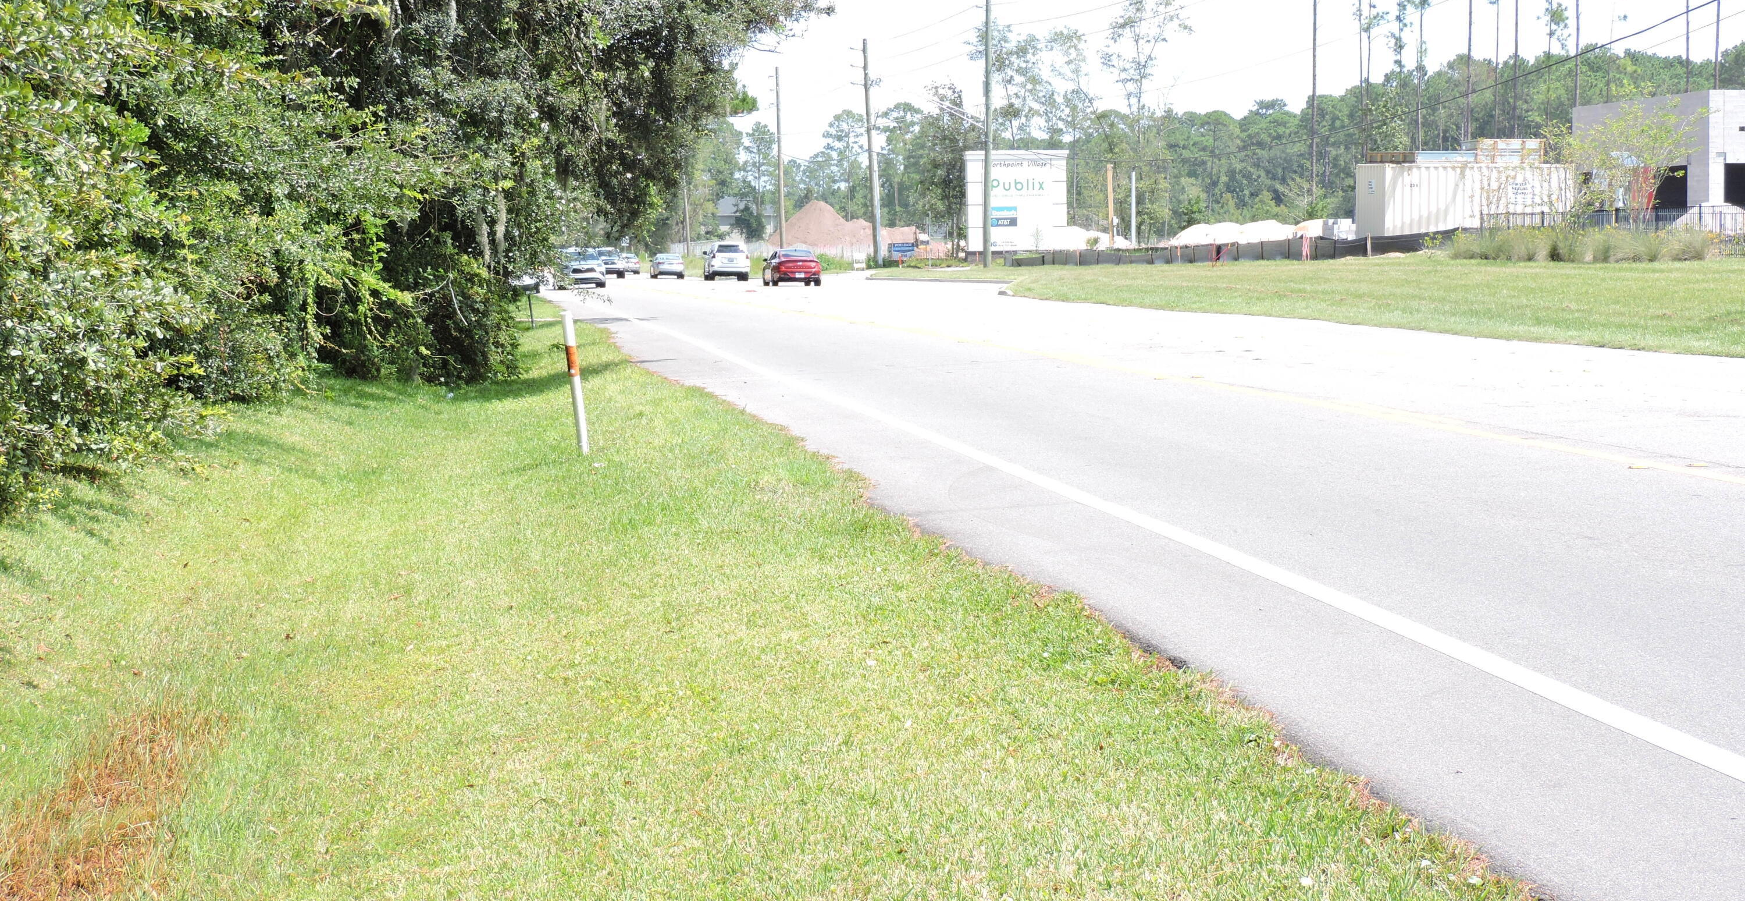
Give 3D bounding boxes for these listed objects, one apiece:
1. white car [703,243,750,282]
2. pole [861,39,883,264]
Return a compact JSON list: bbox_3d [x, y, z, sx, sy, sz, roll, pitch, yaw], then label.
[{"bbox_3d":[-6.781,-8.766,129.000,1.900,1.790,4.750,-1,4,-9],"label":"white car"},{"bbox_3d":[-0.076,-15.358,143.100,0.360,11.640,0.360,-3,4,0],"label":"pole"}]

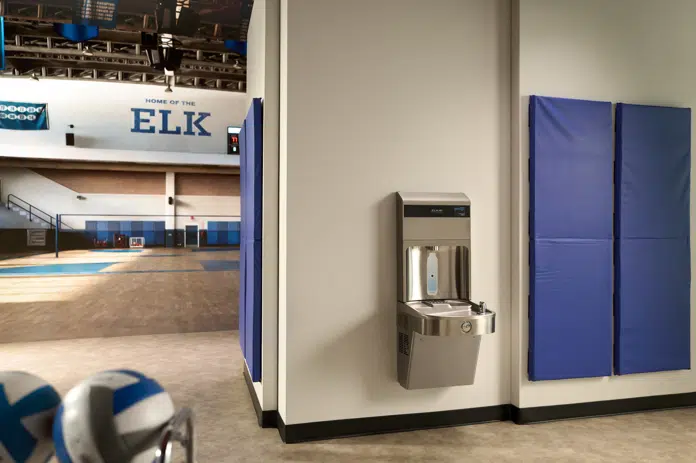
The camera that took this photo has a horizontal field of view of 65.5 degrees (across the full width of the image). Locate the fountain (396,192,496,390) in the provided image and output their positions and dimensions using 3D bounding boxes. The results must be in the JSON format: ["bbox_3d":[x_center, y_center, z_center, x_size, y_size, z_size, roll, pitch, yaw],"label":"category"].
[{"bbox_3d":[0.595,0.359,3.263,0.444,1.209,0.497,0,0,-15],"label":"fountain"}]

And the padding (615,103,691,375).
[{"bbox_3d":[2.151,0.054,3.806,0.592,1.859,0.057,0,0,-15],"label":"padding"}]

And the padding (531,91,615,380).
[{"bbox_3d":[1.499,0.052,3.629,0.597,1.855,0.057,0,0,-15],"label":"padding"}]

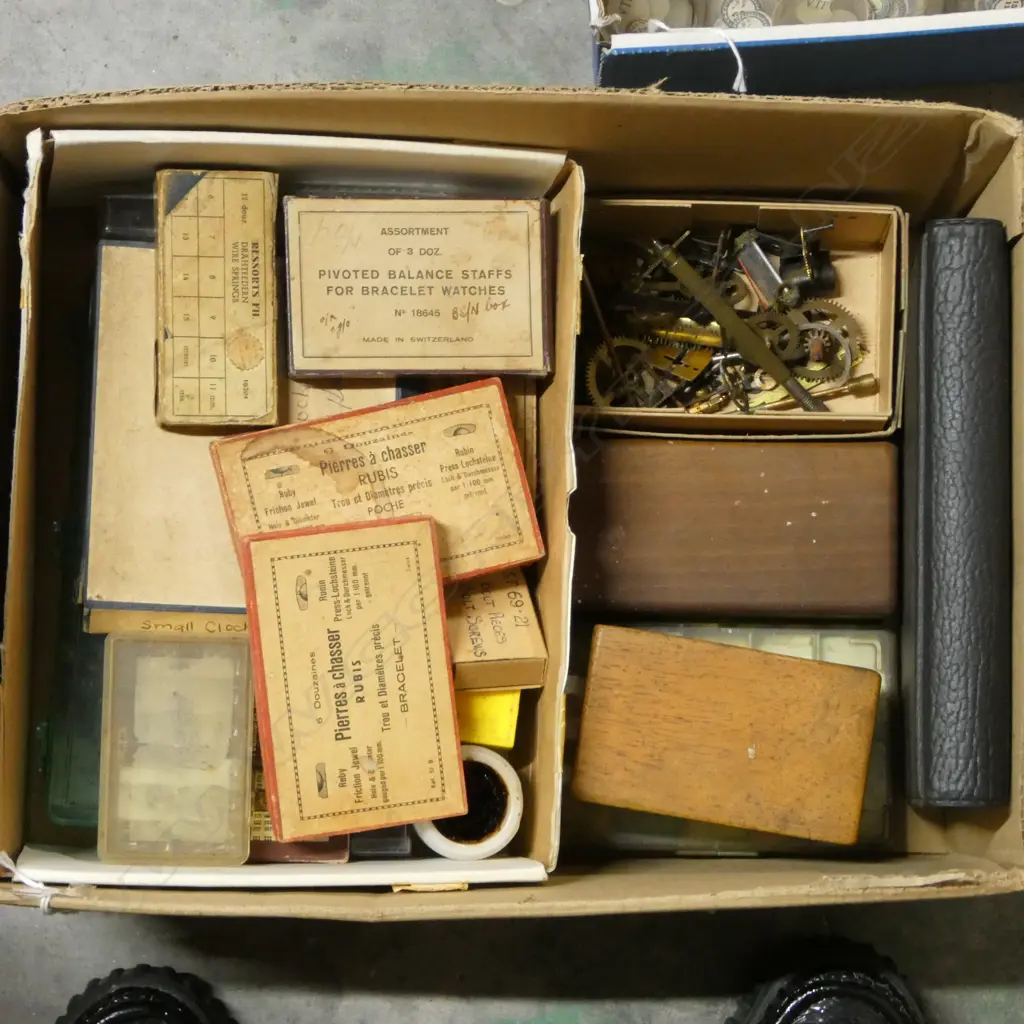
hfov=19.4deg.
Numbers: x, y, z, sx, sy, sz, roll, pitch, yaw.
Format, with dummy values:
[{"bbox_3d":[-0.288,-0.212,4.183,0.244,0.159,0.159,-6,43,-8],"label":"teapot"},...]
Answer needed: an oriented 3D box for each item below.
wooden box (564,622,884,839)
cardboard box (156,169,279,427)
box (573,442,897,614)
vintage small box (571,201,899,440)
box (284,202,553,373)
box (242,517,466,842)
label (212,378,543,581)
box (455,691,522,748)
[{"bbox_3d":[0.090,0.095,1.272,0.119,0.045,0.073,9,86,2],"label":"wooden box"},{"bbox_3d":[-0.121,-0.087,1.240,0.050,0.020,0.105,0,86,2],"label":"cardboard box"},{"bbox_3d":[0.094,0.009,1.307,0.141,0.055,0.075,0,86,2],"label":"box"},{"bbox_3d":[0.096,-0.080,1.305,0.141,0.070,0.099,0,86,2],"label":"vintage small box"},{"bbox_3d":[-0.038,-0.092,1.239,0.108,0.018,0.073,0,86,2],"label":"box"},{"bbox_3d":[-0.062,0.066,1.209,0.076,0.018,0.119,-8,86,1],"label":"box"},{"bbox_3d":[-0.054,-0.004,1.224,0.119,0.018,0.075,-13,86,1],"label":"label"},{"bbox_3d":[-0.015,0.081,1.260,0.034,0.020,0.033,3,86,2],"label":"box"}]

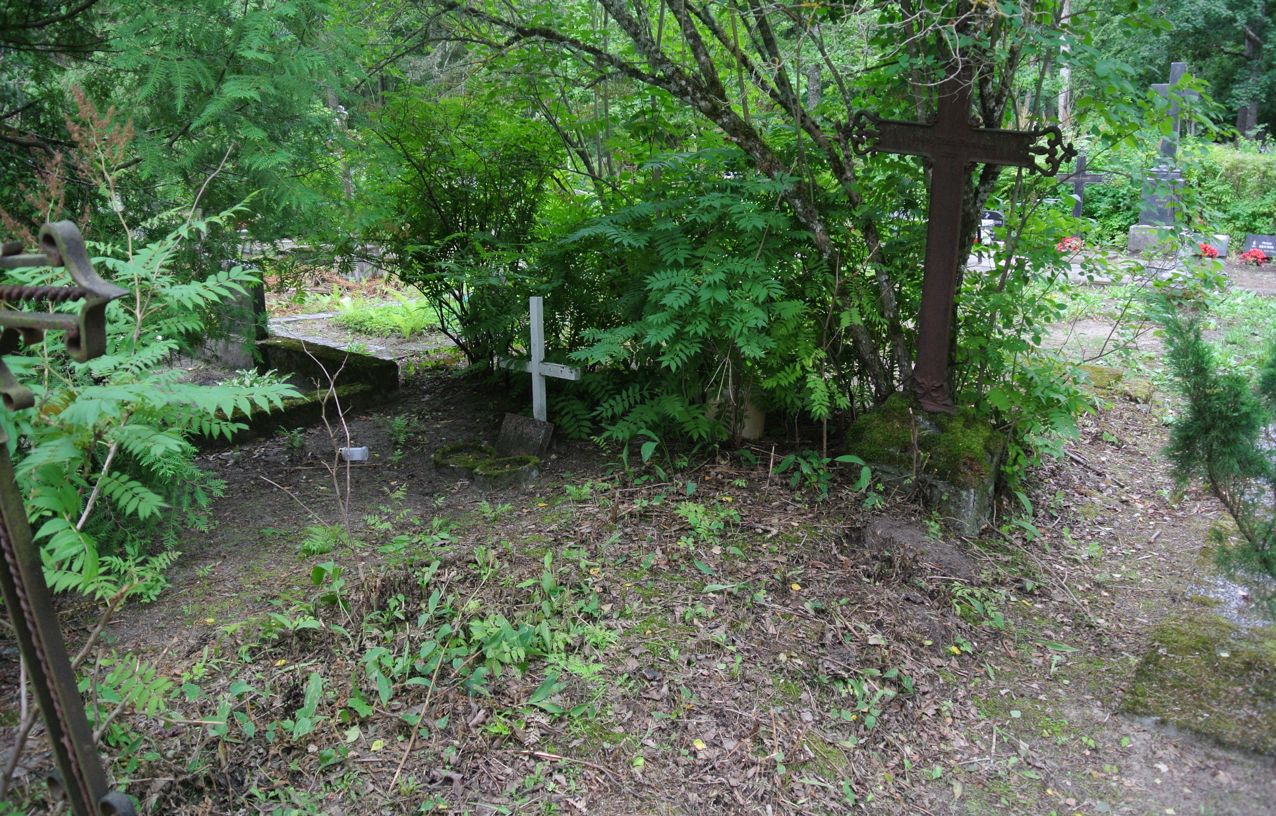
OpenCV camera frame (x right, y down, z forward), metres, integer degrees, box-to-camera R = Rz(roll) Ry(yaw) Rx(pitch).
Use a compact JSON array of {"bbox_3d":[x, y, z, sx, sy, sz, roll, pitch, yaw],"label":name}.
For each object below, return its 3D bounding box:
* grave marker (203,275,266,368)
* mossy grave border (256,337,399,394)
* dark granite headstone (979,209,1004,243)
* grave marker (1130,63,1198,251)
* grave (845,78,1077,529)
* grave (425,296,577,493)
[{"bbox_3d":[-3.121,-0.736,7.401,0.560,0.780,0.180,8,17,29],"label":"grave marker"},{"bbox_3d":[-2.266,-0.334,6.954,1.270,0.220,0.200,8,17,29],"label":"mossy grave border"},{"bbox_3d":[5.684,-2.915,15.430,0.460,0.560,0.120,8,17,29],"label":"dark granite headstone"},{"bbox_3d":[7.785,-3.594,13.975,0.740,2.600,0.550,9,17,32],"label":"grave marker"},{"bbox_3d":[1.378,-0.602,4.266,0.950,2.060,0.660,8,17,29],"label":"grave"},{"bbox_3d":[-0.686,-0.107,4.858,0.560,0.820,0.700,8,17,29],"label":"grave"}]

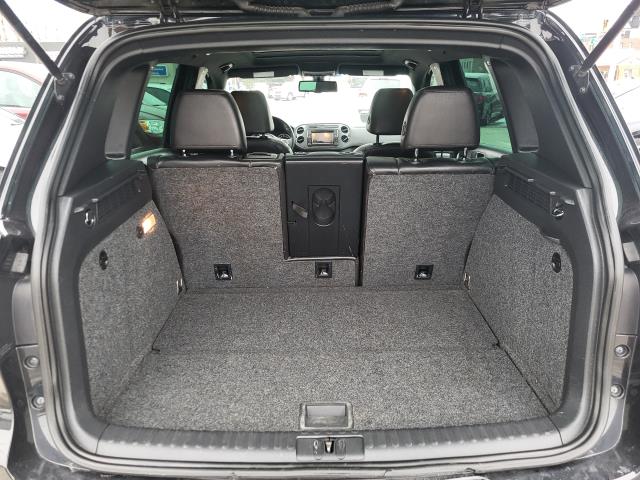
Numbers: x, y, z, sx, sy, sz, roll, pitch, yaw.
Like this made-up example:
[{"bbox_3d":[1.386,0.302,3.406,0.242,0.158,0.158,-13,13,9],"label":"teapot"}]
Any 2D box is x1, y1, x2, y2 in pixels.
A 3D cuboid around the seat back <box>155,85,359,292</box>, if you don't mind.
[{"bbox_3d":[-0.206,-0.125,1.691,0.694,0.765,0.370,-1,18,0],"label":"seat back"}]

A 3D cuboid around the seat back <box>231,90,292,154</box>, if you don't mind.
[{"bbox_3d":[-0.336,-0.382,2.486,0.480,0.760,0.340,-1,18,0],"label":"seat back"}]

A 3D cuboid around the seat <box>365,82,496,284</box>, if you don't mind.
[{"bbox_3d":[0.360,-0.132,1.687,0.425,0.770,0.370,-1,18,0],"label":"seat"}]

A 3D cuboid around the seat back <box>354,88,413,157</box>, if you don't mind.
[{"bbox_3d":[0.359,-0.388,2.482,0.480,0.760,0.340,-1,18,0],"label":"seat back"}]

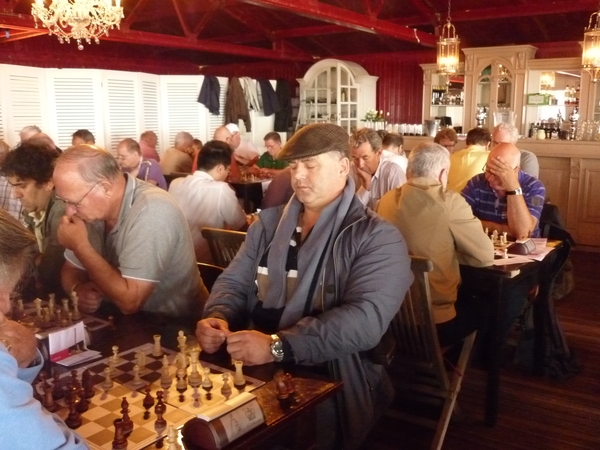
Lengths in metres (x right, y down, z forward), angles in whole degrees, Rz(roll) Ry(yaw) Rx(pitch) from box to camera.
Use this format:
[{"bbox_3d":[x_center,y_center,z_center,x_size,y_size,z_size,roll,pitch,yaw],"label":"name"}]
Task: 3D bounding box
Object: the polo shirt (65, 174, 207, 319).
[{"bbox_3d":[-0.646,0.124,2.268,0.470,0.640,0.420,9,13,42],"label":"polo shirt"}]

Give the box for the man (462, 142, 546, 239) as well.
[{"bbox_3d":[1.224,0.173,3.384,0.540,1.280,0.740,7,12,36],"label":"man"}]

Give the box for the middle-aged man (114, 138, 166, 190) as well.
[{"bbox_3d":[-1.250,-0.024,4.350,0.800,1.250,0.550,-10,14,-42],"label":"middle-aged man"}]

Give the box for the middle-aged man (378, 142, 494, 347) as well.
[{"bbox_3d":[0.630,0.293,2.627,0.530,1.330,0.700,7,12,36],"label":"middle-aged man"}]

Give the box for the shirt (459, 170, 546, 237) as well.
[{"bbox_3d":[1.239,-0.059,3.433,0.500,0.560,0.360,7,12,36],"label":"shirt"}]

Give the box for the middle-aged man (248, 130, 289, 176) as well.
[{"bbox_3d":[-0.270,-0.267,5.650,0.550,1.260,0.800,5,12,30],"label":"middle-aged man"}]

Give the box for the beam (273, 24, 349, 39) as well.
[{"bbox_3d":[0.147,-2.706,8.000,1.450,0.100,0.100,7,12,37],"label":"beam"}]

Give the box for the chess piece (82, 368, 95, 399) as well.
[{"bbox_3d":[-0.516,0.386,1.393,0.030,0.066,0.033,7,12,36],"label":"chess piece"}]

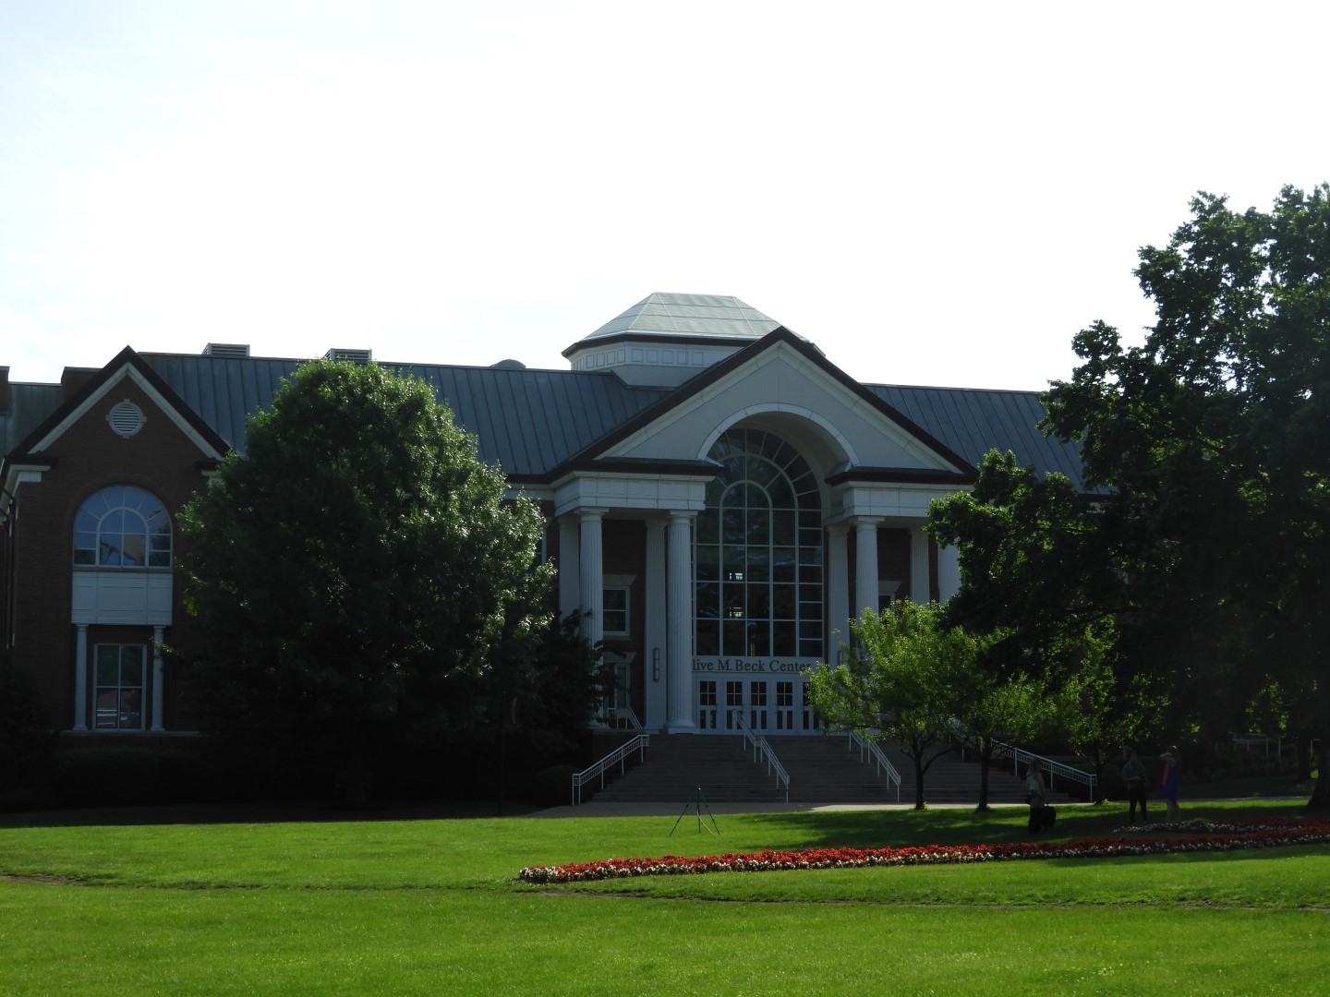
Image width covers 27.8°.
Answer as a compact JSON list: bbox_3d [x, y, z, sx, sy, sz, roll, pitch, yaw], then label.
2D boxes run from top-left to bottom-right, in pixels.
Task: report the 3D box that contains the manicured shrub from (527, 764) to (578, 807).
[{"bbox_3d":[-3.665,9.697,90.785,1.850,1.395,1.800,2,-7,-15],"label":"manicured shrub"}]

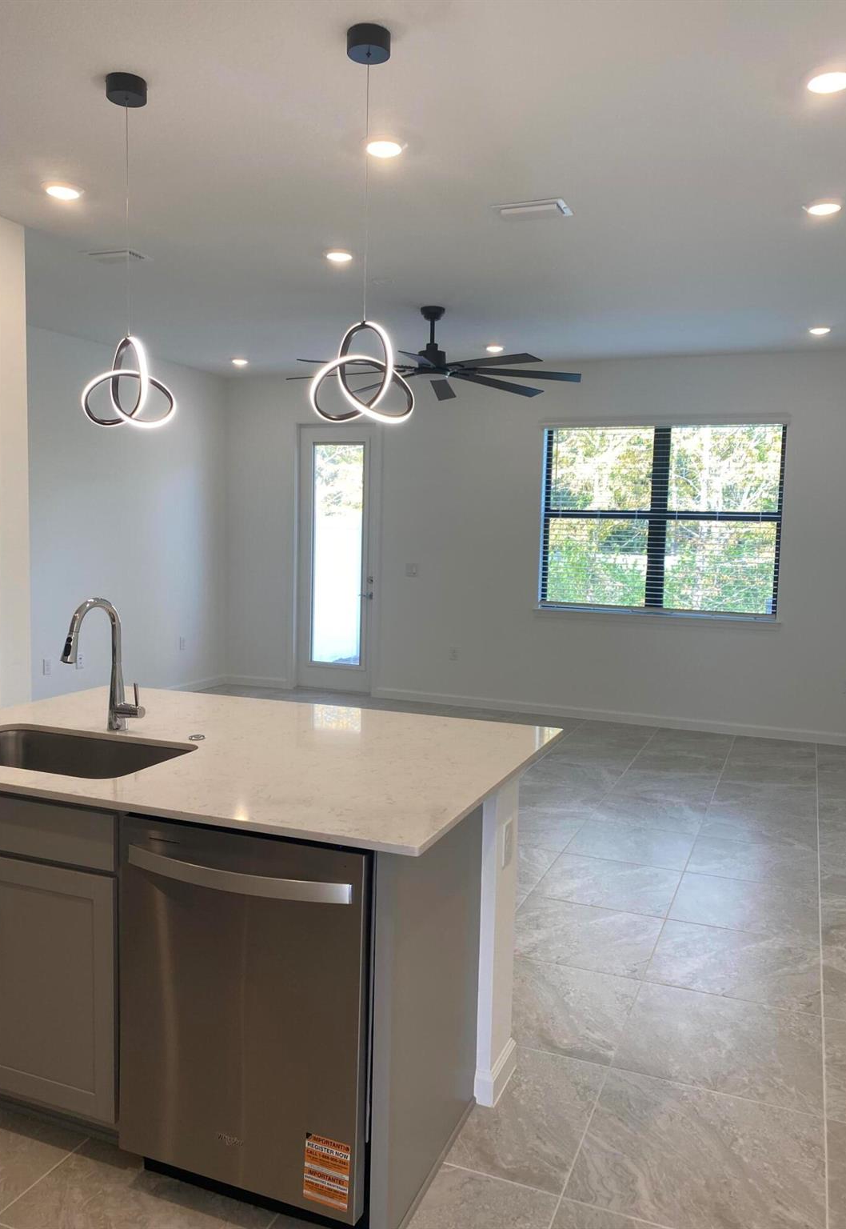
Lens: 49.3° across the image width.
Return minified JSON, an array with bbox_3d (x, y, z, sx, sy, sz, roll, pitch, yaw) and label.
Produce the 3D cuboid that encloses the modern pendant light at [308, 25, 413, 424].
[{"bbox_3d":[-0.159,-1.087,2.627,0.300,1.069,0.230,1,5,-4],"label":"modern pendant light"}]

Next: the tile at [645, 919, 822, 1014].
[{"bbox_3d":[1.132,1.265,3.343,0.561,0.012,0.561,3,5,22],"label":"tile"}]

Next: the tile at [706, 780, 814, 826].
[{"bbox_3d":[1.986,1.083,5.379,0.560,0.010,0.560,3,6,22],"label":"tile"}]

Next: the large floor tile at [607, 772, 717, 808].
[{"bbox_3d":[1.465,1.052,5.593,0.560,0.010,0.560,3,6,22],"label":"large floor tile"}]

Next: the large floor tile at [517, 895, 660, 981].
[{"bbox_3d":[0.599,1.219,3.517,0.560,0.010,0.560,3,6,22],"label":"large floor tile"}]

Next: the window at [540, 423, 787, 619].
[{"bbox_3d":[1.857,-0.743,7.313,1.856,1.483,0.100,3,6,22],"label":"window"}]

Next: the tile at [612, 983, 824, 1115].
[{"bbox_3d":[0.913,1.308,2.818,0.561,0.012,0.561,3,5,22],"label":"tile"}]

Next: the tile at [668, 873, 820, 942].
[{"bbox_3d":[1.351,1.222,3.867,0.561,0.012,0.561,3,5,22],"label":"tile"}]

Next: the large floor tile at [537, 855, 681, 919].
[{"bbox_3d":[0.816,1.177,4.036,0.560,0.010,0.560,3,6,22],"label":"large floor tile"}]

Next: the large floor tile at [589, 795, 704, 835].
[{"bbox_3d":[1.249,1.094,5.074,0.560,0.010,0.560,3,6,22],"label":"large floor tile"}]

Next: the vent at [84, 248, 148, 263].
[{"bbox_3d":[-1.553,-1.814,4.672,0.280,0.025,0.190,3,5,22],"label":"vent"}]

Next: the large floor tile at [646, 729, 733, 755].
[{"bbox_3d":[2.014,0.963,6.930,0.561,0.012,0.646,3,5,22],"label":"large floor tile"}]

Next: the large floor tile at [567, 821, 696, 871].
[{"bbox_3d":[1.044,1.151,4.609,0.561,0.012,0.561,3,5,22],"label":"large floor tile"}]

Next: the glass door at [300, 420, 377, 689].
[{"bbox_3d":[-0.801,-0.497,8.460,0.801,2.400,0.050,3,6,22],"label":"glass door"}]

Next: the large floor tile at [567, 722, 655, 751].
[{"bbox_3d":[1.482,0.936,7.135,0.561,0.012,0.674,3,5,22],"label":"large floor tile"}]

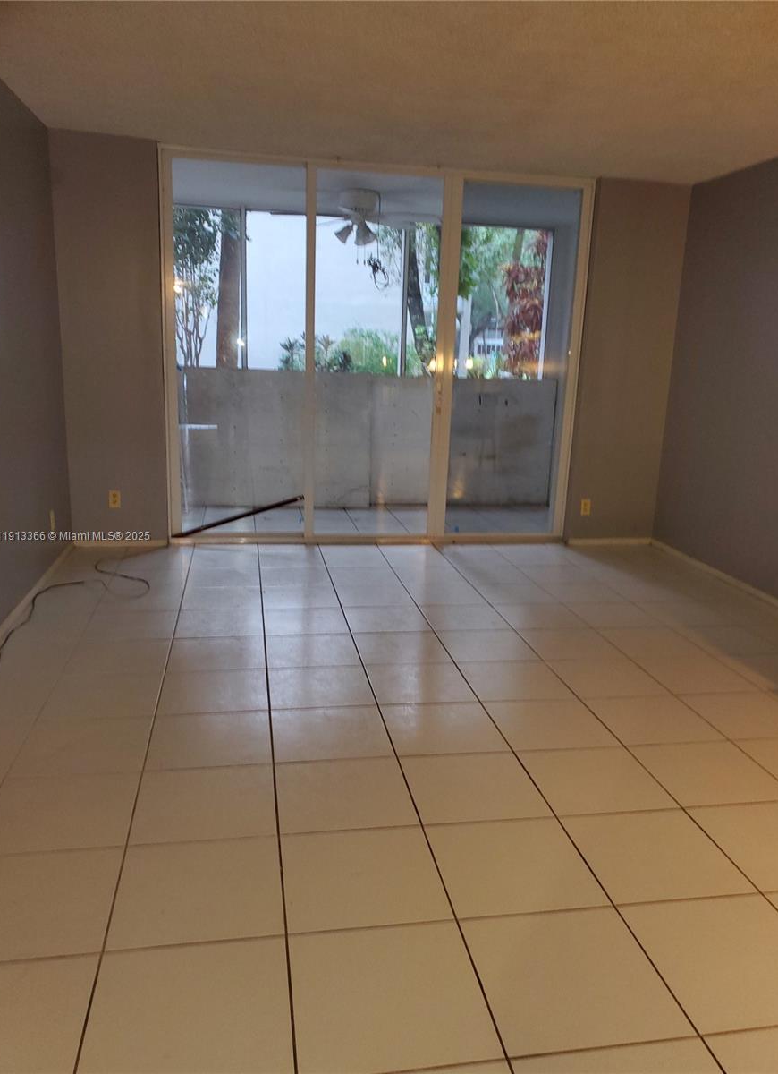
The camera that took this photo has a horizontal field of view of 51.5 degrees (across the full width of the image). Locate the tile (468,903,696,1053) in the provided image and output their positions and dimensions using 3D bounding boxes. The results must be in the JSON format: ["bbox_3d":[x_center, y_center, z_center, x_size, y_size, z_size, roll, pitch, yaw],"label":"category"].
[{"bbox_3d":[0.398,0.973,1.791,0.395,0.010,0.382,0,14,-10],"label":"tile"}]

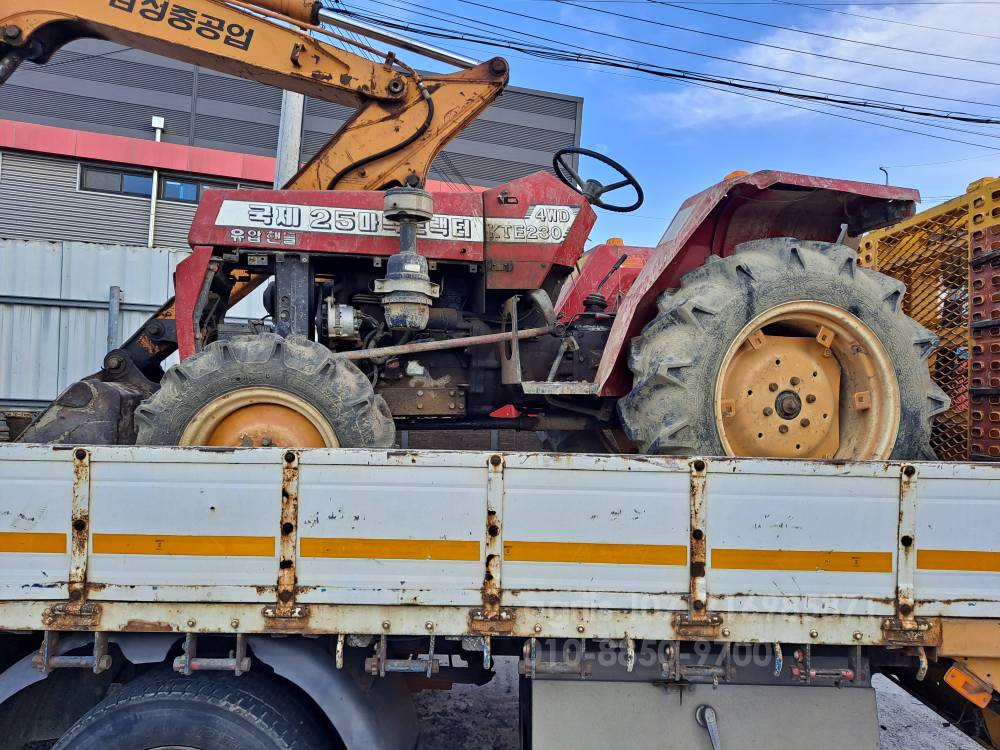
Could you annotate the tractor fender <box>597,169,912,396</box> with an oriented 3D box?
[{"bbox_3d":[0.838,-0.271,2.388,0.955,0.715,0.365,1,0,-11],"label":"tractor fender"}]

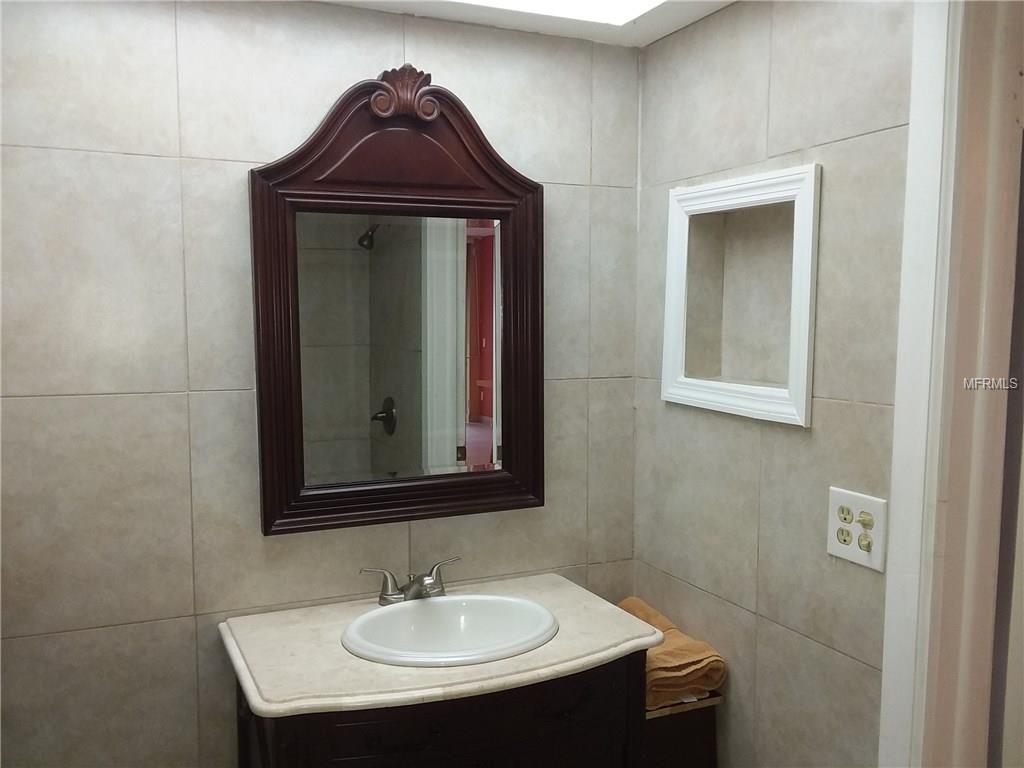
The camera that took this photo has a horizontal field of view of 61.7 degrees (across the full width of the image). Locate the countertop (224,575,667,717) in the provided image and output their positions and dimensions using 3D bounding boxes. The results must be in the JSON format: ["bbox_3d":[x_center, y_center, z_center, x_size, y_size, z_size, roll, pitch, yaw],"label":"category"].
[{"bbox_3d":[-0.135,0.502,1.691,0.789,0.030,0.506,-2,5,-25],"label":"countertop"}]

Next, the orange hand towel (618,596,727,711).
[{"bbox_3d":[0.288,0.595,1.927,0.200,0.115,0.340,-2,5,-24],"label":"orange hand towel"}]

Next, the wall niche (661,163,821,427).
[{"bbox_3d":[0.491,-0.180,1.793,0.093,0.481,0.462,-2,5,-25],"label":"wall niche"}]

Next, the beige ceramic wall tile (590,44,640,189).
[{"bbox_3d":[0.245,-0.642,2.061,0.132,0.344,0.010,-2,5,-25],"label":"beige ceramic wall tile"}]

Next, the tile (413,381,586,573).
[{"bbox_3d":[-0.023,0.221,2.001,0.450,0.453,0.010,-2,5,-24],"label":"tile"}]

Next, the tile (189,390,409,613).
[{"bbox_3d":[-0.437,0.236,1.816,0.456,0.456,0.010,-2,5,-25],"label":"tile"}]

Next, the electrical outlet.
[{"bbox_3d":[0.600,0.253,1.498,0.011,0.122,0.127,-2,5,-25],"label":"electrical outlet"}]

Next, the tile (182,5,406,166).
[{"bbox_3d":[-0.437,-0.615,1.753,0.451,0.331,0.010,-2,5,-24],"label":"tile"}]

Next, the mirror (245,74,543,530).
[{"bbox_3d":[-0.223,-0.184,1.846,0.642,0.975,0.048,-2,5,-23],"label":"mirror"}]

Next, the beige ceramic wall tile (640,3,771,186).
[{"bbox_3d":[0.409,-0.627,1.875,0.010,0.344,0.465,-2,5,-25],"label":"beige ceramic wall tile"}]

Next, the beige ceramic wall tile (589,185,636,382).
[{"bbox_3d":[0.243,-0.244,2.083,0.125,0.454,0.010,-2,5,-24],"label":"beige ceramic wall tile"}]

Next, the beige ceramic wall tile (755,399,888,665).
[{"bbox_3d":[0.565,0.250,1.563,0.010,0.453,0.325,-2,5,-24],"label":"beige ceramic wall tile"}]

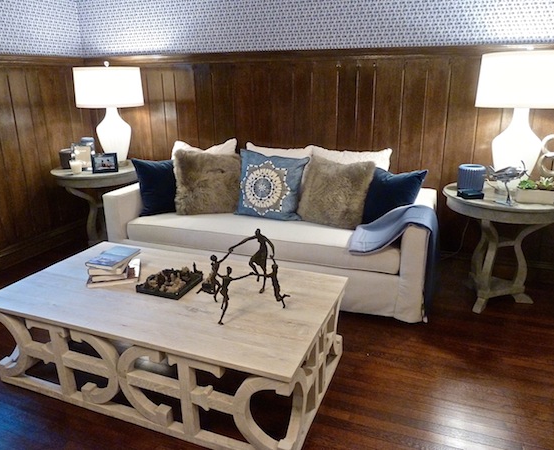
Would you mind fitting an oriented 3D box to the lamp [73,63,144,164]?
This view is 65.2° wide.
[{"bbox_3d":[-1.431,-0.951,3.774,0.550,0.866,0.550,6,19,20],"label":"lamp"}]

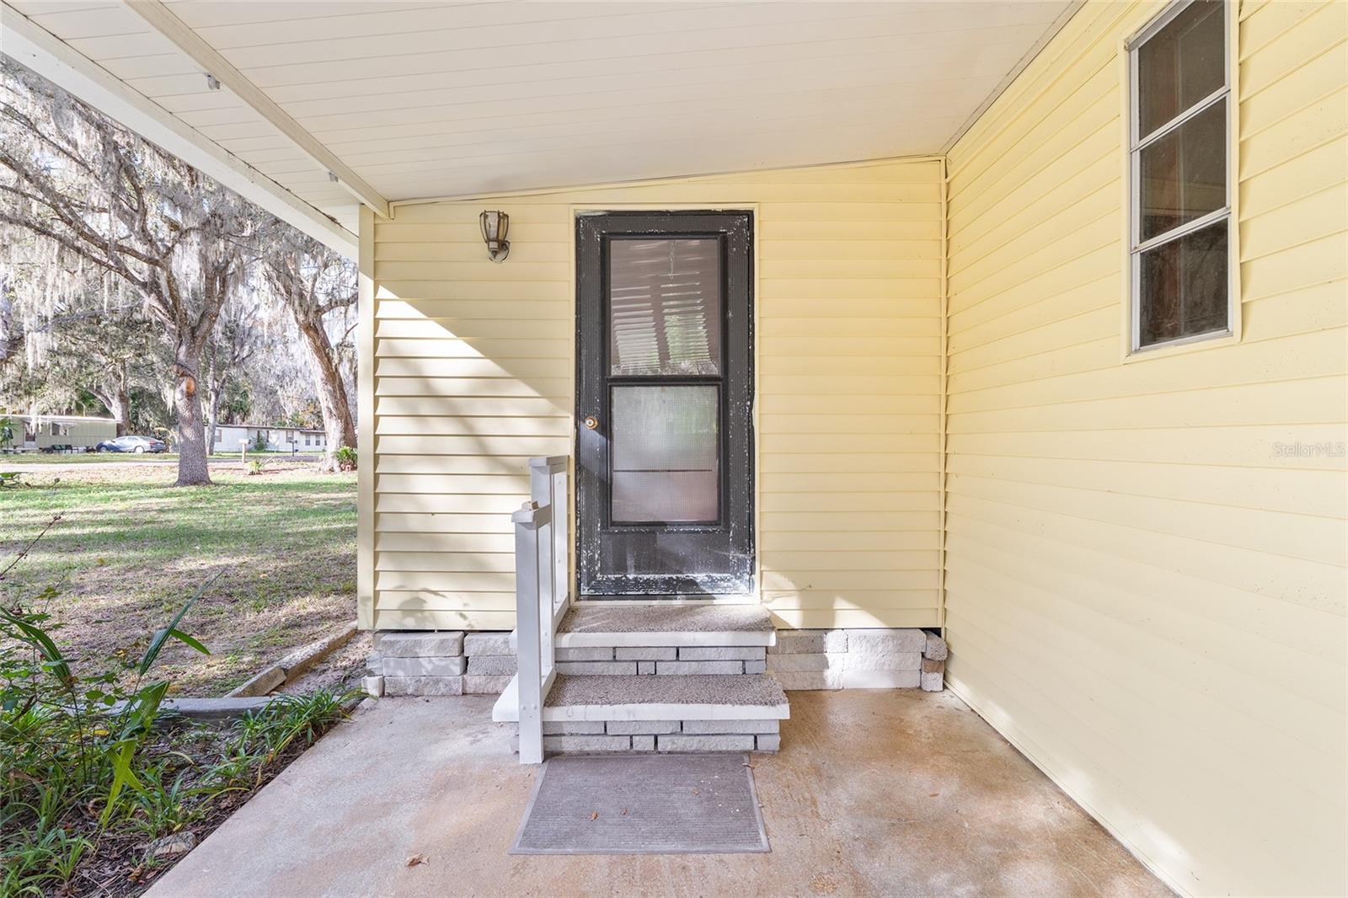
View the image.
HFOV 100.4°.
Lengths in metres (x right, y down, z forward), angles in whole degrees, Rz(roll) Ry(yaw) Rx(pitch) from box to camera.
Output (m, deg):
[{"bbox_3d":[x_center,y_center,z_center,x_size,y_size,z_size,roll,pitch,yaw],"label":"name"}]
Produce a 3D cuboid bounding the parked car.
[{"bbox_3d":[-47.355,-0.327,48.999,4.800,1.460,1.820,0,0,-8],"label":"parked car"}]

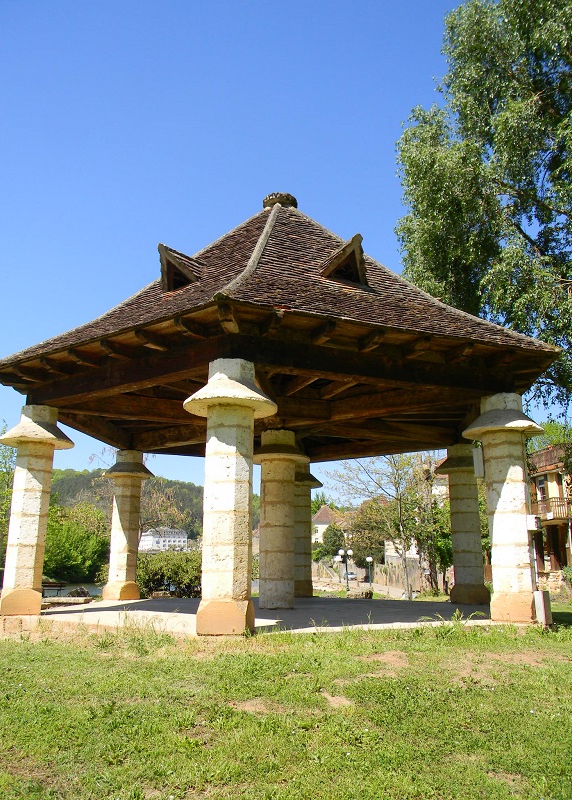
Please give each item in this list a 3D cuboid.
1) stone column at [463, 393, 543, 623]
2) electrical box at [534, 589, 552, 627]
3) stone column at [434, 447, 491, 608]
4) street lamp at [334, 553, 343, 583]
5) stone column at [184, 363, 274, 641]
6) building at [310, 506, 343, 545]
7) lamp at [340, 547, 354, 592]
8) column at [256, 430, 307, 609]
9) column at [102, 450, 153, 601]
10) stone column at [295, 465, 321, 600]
[{"bbox_3d":[3.284,1.554,9.559,1.180,3.250,1.180,-10,-18,36],"label":"stone column"},{"bbox_3d":[3.853,3.115,9.678,0.156,0.484,0.365,-10,-18,36],"label":"electrical box"},{"bbox_3d":[3.821,2.609,13.713,1.180,3.250,1.180,6,-15,-22],"label":"stone column"},{"bbox_3d":[7.304,23.351,89.181,1.000,3.600,0.550,-1,-14,4],"label":"street lamp"},{"bbox_3d":[-0.697,1.125,7.936,1.180,3.250,1.180,-2,-14,7],"label":"stone column"},{"bbox_3d":[11.550,35.090,180.070,9.000,11.500,9.500,-1,-14,4],"label":"building"},{"bbox_3d":[5.471,15.255,58.036,1.150,3.600,0.500,-1,-14,5],"label":"lamp"},{"bbox_3d":[-0.160,2.203,12.051,1.180,3.185,1.180,-2,-14,7],"label":"column"},{"bbox_3d":[-3.603,2.805,14.623,1.180,3.250,1.180,-10,-18,36],"label":"column"},{"bbox_3d":[0.377,3.234,16.245,1.180,3.250,1.180,-2,-14,7],"label":"stone column"}]

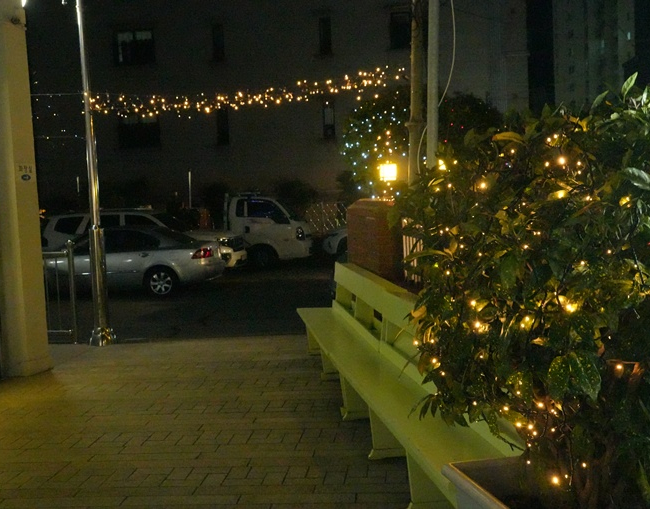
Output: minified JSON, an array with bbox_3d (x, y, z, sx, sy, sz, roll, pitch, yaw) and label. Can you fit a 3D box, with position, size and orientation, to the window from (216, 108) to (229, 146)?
[{"bbox_3d":[-3.463,-4.318,28.744,0.467,1.307,0.150,-2,5,7],"label":"window"}]

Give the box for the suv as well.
[{"bbox_3d":[-4.370,-0.121,20.600,4.650,1.780,1.870,-2,4,5],"label":"suv"}]

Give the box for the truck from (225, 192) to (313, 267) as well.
[{"bbox_3d":[-3.066,-0.643,24.756,5.100,1.990,1.740,-2,5,7],"label":"truck"}]

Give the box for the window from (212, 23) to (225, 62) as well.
[{"bbox_3d":[-3.714,-7.394,29.600,0.440,1.330,0.150,-2,4,5],"label":"window"}]

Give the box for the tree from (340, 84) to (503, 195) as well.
[{"bbox_3d":[1.487,-0.972,13.051,2.400,3.136,2.300,-2,5,7],"label":"tree"}]

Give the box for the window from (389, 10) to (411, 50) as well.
[{"bbox_3d":[2.794,-7.312,27.735,1.332,1.234,0.150,-2,5,7],"label":"window"}]

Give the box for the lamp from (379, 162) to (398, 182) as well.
[{"bbox_3d":[0.718,-0.928,9.600,0.210,0.250,0.210,-2,4,5],"label":"lamp"}]

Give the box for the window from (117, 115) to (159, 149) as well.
[{"bbox_3d":[-6.570,-4.333,29.900,1.430,1.170,0.150,-2,4,5],"label":"window"}]

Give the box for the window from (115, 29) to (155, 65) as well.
[{"bbox_3d":[-6.463,-7.066,28.867,1.405,1.218,0.150,-2,5,7],"label":"window"}]

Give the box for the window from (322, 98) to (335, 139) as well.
[{"bbox_3d":[0.133,-4.518,28.295,0.436,1.385,0.150,-2,5,7],"label":"window"}]

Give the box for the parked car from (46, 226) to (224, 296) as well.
[{"bbox_3d":[-4.761,0.160,18.910,4.850,1.470,1.840,-2,5,7],"label":"parked car"}]

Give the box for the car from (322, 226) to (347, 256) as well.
[{"bbox_3d":[2.200,-0.610,26.000,4.500,1.500,1.800,-2,4,5],"label":"car"}]

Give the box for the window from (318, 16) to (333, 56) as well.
[{"bbox_3d":[0.017,-7.526,29.300,0.450,1.330,0.150,-2,4,5],"label":"window"}]

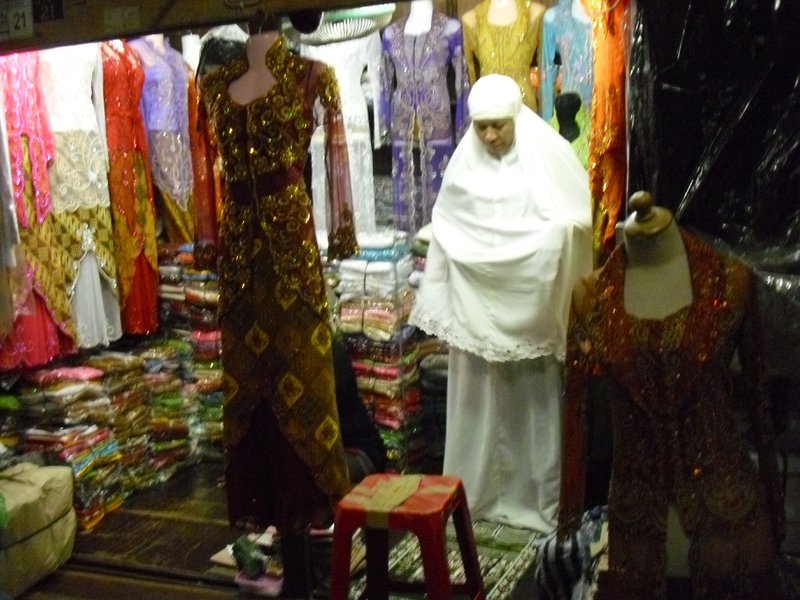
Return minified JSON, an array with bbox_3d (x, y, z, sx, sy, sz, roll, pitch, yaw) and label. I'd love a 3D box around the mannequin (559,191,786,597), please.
[{"bbox_3d":[0.568,0.276,1.830,0.440,0.830,0.270,1,6,25],"label":"mannequin"}]

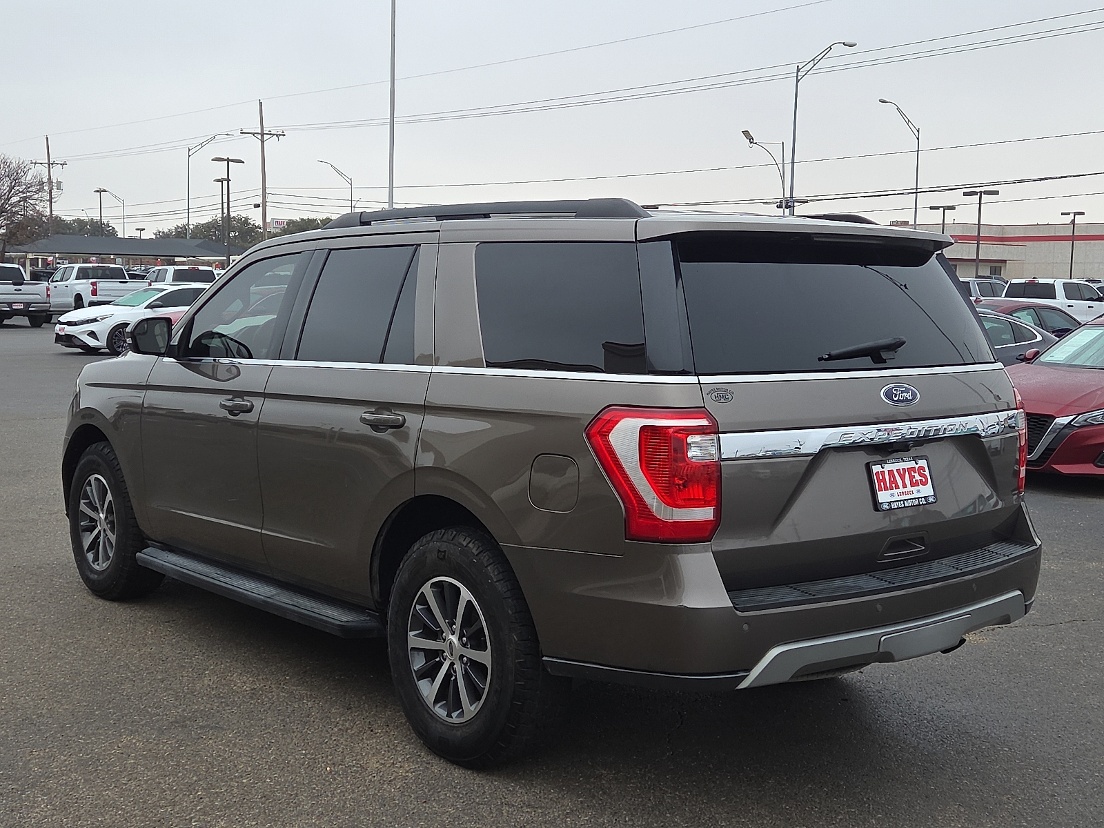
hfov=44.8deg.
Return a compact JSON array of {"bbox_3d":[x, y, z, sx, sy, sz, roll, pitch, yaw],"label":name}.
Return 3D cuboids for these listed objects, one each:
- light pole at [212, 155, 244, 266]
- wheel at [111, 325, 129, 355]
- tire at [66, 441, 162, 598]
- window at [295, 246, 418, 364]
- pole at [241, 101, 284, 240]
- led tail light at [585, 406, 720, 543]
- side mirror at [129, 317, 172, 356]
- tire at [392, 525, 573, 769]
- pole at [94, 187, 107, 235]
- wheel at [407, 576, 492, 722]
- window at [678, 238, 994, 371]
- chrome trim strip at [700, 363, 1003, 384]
[{"bbox_3d":[-14.072,-7.544,58.324,1.450,7.163,0.400,1,5,0],"label":"light pole"},{"bbox_3d":[-8.483,-1.451,26.553,0.480,0.480,0.200,-3,7,-40],"label":"wheel"},{"bbox_3d":[-2.250,0.548,6.981,0.270,0.810,0.810,-3,6,-40],"label":"tire"},{"bbox_3d":[-0.708,-0.409,4.997,0.040,0.445,0.816,14,-5,-40],"label":"window"},{"bbox_3d":[-15.891,-11.248,73.531,2.440,11.727,0.350,-2,6,-30],"label":"pole"},{"bbox_3d":[0.290,0.174,3.875,0.210,0.405,0.390,-3,6,-40],"label":"led tail light"},{"bbox_3d":[-1.800,-0.349,5.969,0.215,0.185,0.150,-3,6,-40],"label":"side mirror"},{"bbox_3d":[-0.263,0.807,4.669,0.280,0.825,0.825,-4,7,-40],"label":"tire"},{"bbox_3d":[-36.857,-13.870,109.582,1.200,8.700,0.450,2,6,11],"label":"pole"},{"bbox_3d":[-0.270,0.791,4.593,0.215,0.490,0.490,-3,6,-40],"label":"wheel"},{"bbox_3d":[0.983,-0.352,4.428,1.550,0.450,0.130,-4,-20,-40],"label":"window"},{"bbox_3d":[1.042,-0.130,4.253,1.555,0.035,0.095,-3,6,-40],"label":"chrome trim strip"}]

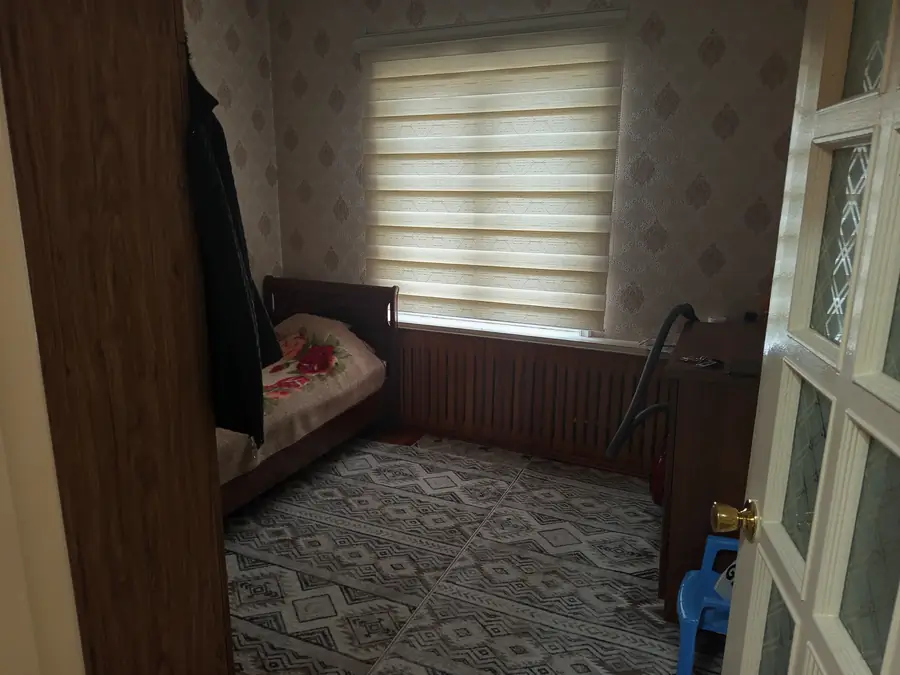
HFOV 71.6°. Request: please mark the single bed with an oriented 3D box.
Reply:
[{"bbox_3d":[-1.155,0.295,3.023,0.950,0.925,2.060,6,13,24],"label":"single bed"}]

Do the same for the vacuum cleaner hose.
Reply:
[{"bbox_3d":[0.928,0.222,2.901,0.367,0.788,0.220,6,13,23],"label":"vacuum cleaner hose"}]

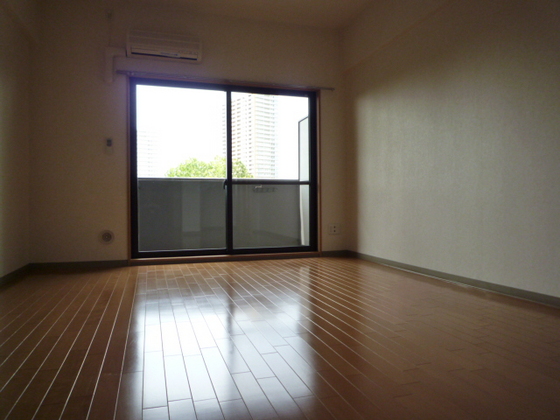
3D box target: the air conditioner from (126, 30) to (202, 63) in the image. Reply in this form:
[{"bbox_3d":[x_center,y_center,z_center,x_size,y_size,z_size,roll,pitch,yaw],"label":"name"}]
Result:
[{"bbox_3d":[-1.160,-1.635,4.095,0.716,0.214,0.180,-1,1,-18],"label":"air conditioner"}]

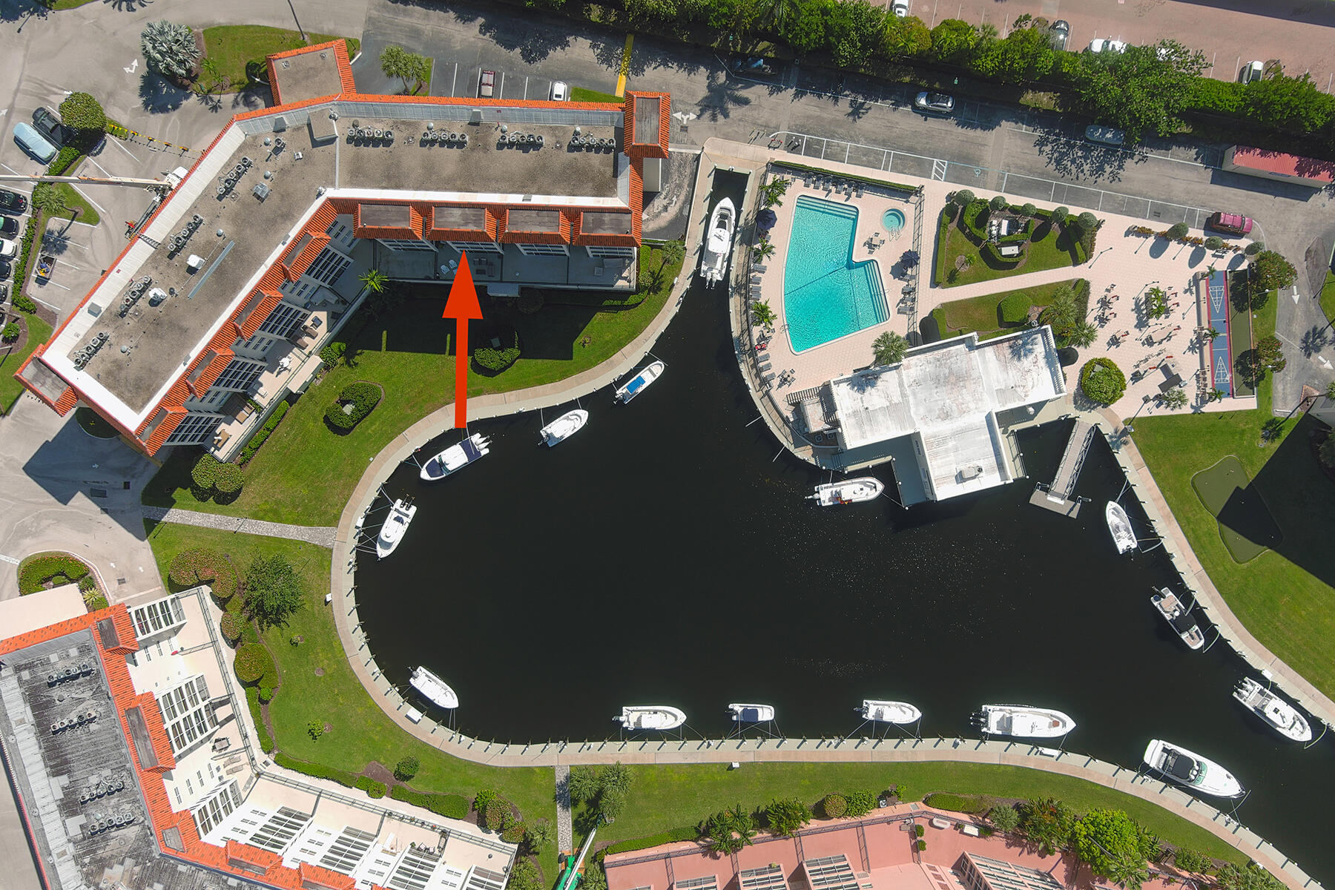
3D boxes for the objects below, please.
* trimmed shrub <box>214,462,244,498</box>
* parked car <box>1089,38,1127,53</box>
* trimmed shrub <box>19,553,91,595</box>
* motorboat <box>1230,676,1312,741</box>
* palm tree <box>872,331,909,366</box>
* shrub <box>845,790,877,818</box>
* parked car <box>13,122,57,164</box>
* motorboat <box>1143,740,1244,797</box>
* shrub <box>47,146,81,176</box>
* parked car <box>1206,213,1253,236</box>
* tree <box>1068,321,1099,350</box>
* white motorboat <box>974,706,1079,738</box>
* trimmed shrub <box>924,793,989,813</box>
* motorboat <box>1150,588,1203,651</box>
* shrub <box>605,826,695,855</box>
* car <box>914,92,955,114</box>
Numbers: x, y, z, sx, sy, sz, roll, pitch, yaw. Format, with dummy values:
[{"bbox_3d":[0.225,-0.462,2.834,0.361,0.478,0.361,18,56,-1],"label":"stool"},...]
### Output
[{"bbox_3d":[-53.069,3.910,130.894,3.500,2.900,3.500,0,90,0],"label":"trimmed shrub"},{"bbox_3d":[53.646,-48.211,130.753,4.800,1.650,1.870,10,90,-1],"label":"parked car"},{"bbox_3d":[-73.853,15.845,129.605,8.700,1.400,5.200,0,90,-1],"label":"trimmed shrub"},{"bbox_3d":[75.233,33.138,133.044,11.000,2.900,3.200,36,90,0],"label":"motorboat"},{"bbox_3d":[25.340,-10.925,126.515,4.200,9.500,4.100,0,90,-1],"label":"palm tree"},{"bbox_3d":[23.770,43.979,131.759,3.300,2.100,3.700,-10,90,0],"label":"shrub"},{"bbox_3d":[-77.114,-36.878,131.283,4.850,1.720,1.900,40,90,0],"label":"parked car"},{"bbox_3d":[64.683,40.179,131.666,12.800,3.700,4.000,23,90,-1],"label":"motorboat"},{"bbox_3d":[-73.793,-34.646,131.514,1.500,1.300,3.900,39,90,0],"label":"shrub"},{"bbox_3d":[69.341,-27.312,132.024,4.800,1.750,1.900,11,90,0],"label":"parked car"},{"bbox_3d":[49.046,-12.997,129.121,3.400,7.400,3.400,0,90,0],"label":"tree"},{"bbox_3d":[43.735,33.980,131.652,12.500,3.400,3.500,4,90,-1],"label":"white motorboat"},{"bbox_3d":[35.537,44.021,132.268,7.700,1.200,1.750,7,90,0],"label":"trimmed shrub"},{"bbox_3d":[63.304,21.626,133.062,2.550,2.400,8.600,-38,90,0],"label":"motorboat"},{"bbox_3d":[-2.114,48.601,132.089,11.100,1.200,1.350,-11,90,0],"label":"shrub"},{"bbox_3d":[32.862,-42.034,131.832,4.800,1.700,1.900,9,90,0],"label":"car"}]

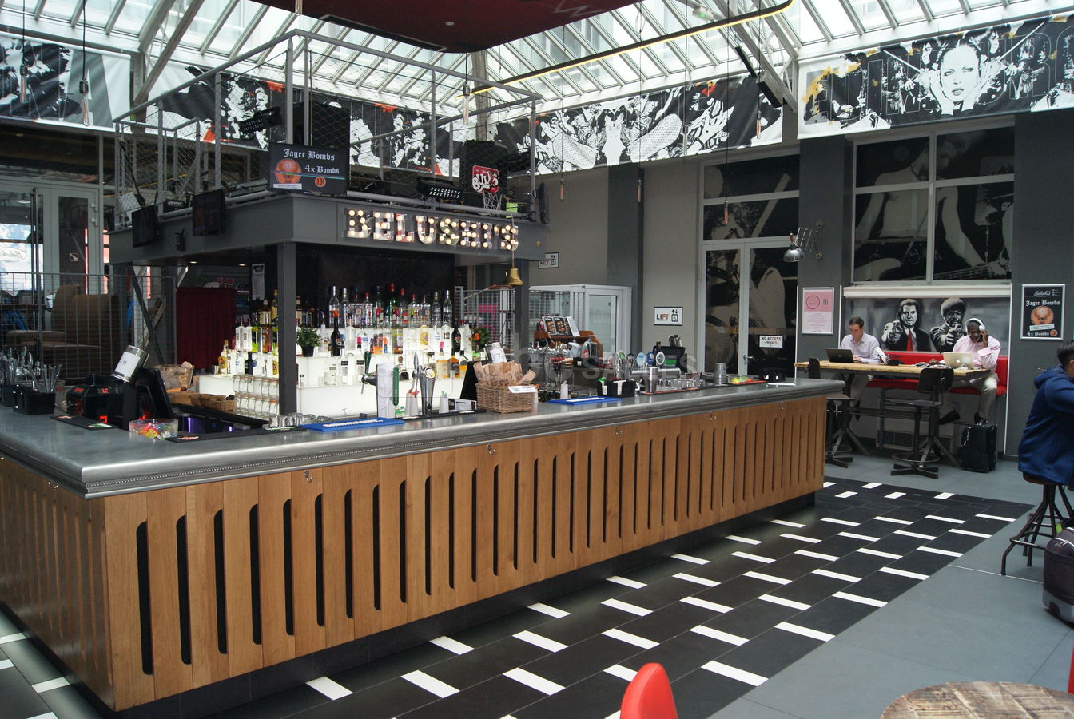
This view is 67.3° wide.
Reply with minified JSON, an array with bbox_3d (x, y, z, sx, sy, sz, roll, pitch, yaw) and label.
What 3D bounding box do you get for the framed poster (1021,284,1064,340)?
[{"bbox_3d":[5.740,-0.538,9.150,0.440,0.630,0.025,3,4,43],"label":"framed poster"}]

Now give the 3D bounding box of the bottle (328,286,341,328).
[{"bbox_3d":[-1.467,-0.383,5.850,0.078,0.305,0.078,4,4,45],"label":"bottle"}]

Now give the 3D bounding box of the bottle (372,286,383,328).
[{"bbox_3d":[-1.286,-0.432,6.490,0.083,0.335,0.083,0,3,0],"label":"bottle"}]

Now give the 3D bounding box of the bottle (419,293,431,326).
[{"bbox_3d":[-0.891,-0.388,6.430,0.085,0.275,0.085,1,3,0],"label":"bottle"}]

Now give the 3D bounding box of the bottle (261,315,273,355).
[{"bbox_3d":[-1.890,-0.170,5.650,0.075,0.280,0.075,4,4,45],"label":"bottle"}]

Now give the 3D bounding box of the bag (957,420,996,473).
[{"bbox_3d":[4.939,0.966,9.038,0.250,0.540,0.350,-1,3,-34],"label":"bag"}]

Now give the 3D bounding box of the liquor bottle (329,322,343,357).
[{"bbox_3d":[-1.521,-0.159,6.125,0.083,0.275,0.083,0,3,0],"label":"liquor bottle"}]

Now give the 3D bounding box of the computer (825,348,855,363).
[{"bbox_3d":[3.956,-0.045,10.581,0.330,0.180,0.320,3,4,45],"label":"computer"}]

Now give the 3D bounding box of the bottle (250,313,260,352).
[{"bbox_3d":[-2.007,-0.191,5.750,0.070,0.290,0.070,4,4,45],"label":"bottle"}]

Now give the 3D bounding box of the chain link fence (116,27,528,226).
[{"bbox_3d":[-2.040,-1.728,7.360,3.600,1.120,2.350,3,4,45],"label":"chain link fence"}]

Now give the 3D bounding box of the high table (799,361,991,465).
[{"bbox_3d":[4.137,0.633,9.484,1.940,1.100,0.880,3,4,43],"label":"high table"}]

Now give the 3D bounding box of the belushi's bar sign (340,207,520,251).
[{"bbox_3d":[-0.742,-0.966,6.130,0.090,0.205,1.660,3,4,45],"label":"belushi's bar sign"}]

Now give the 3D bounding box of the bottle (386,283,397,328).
[{"bbox_3d":[-1.186,-0.441,6.591,0.083,0.358,0.083,0,3,0],"label":"bottle"}]

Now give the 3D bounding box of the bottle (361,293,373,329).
[{"bbox_3d":[-1.353,-0.391,6.424,0.080,0.284,0.080,3,4,45],"label":"bottle"}]

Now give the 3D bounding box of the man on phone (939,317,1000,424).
[{"bbox_3d":[5.219,0.131,9.628,0.820,1.260,0.600,-2,4,-42],"label":"man on phone"}]

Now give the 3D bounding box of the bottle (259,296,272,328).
[{"bbox_3d":[-2.270,-0.396,6.736,0.092,0.250,0.085,3,4,45],"label":"bottle"}]

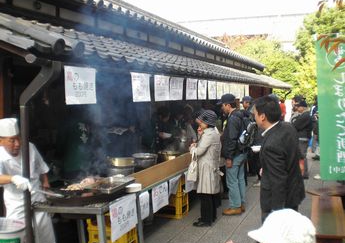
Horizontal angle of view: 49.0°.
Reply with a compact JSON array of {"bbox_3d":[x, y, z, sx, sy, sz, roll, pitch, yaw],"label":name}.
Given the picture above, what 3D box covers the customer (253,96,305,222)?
[{"bbox_3d":[0.904,0.626,3.200,0.380,1.680,0.500,1,4,37],"label":"customer"}]

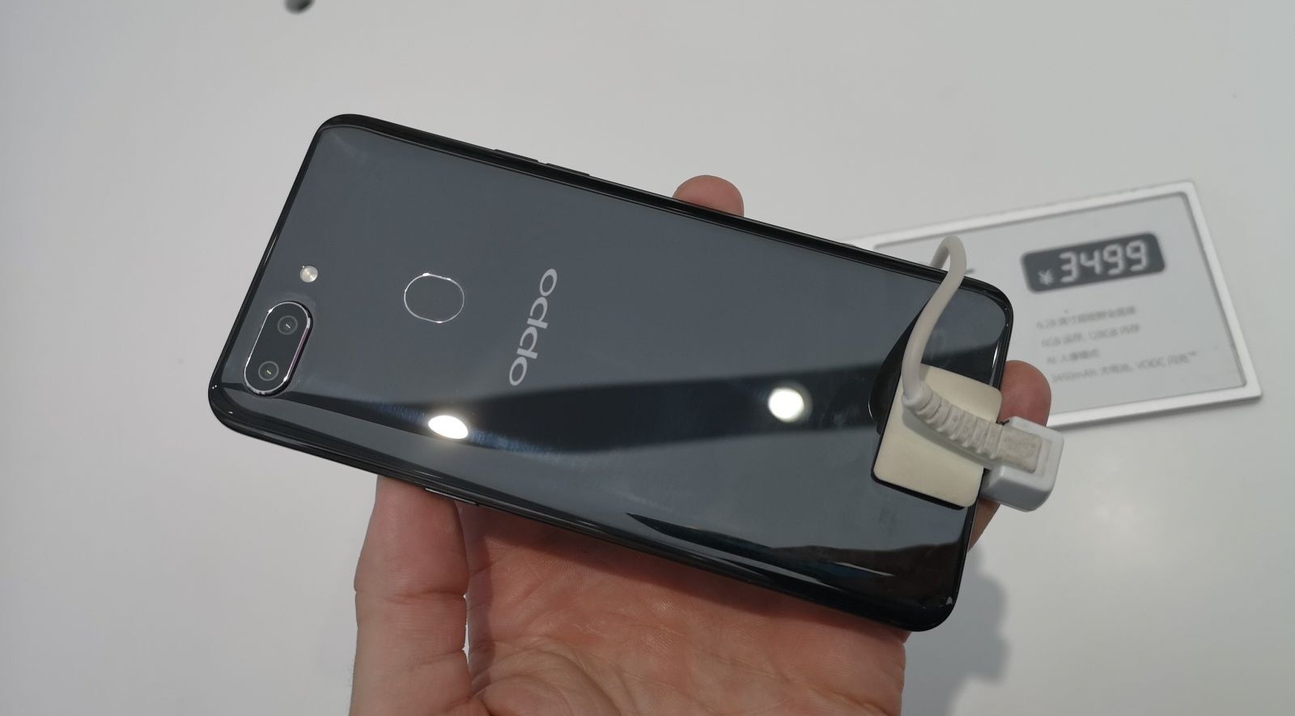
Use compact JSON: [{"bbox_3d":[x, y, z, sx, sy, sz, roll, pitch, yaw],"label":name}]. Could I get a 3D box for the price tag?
[{"bbox_3d":[0.150,-0.016,0.387,0.132,0.008,0.086,-9,71,8],"label":"price tag"}]

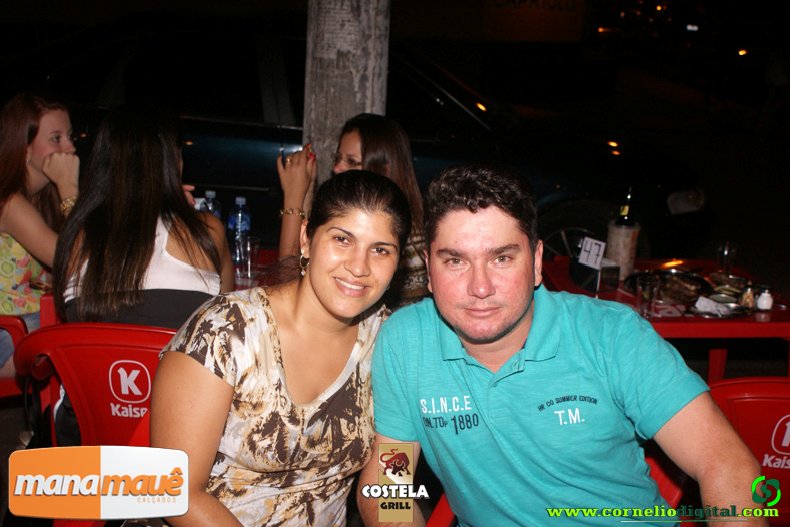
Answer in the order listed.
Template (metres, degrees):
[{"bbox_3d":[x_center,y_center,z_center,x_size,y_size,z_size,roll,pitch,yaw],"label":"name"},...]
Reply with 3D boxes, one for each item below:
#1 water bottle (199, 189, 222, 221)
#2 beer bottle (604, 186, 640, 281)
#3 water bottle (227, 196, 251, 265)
[{"bbox_3d":[-0.579,-0.125,2.895,0.067,0.206,0.067,3,15,0],"label":"water bottle"},{"bbox_3d":[0.735,-0.100,2.949,0.102,0.296,0.102,3,15,0],"label":"beer bottle"},{"bbox_3d":[-0.480,-0.099,2.821,0.067,0.206,0.067,3,15,0],"label":"water bottle"}]

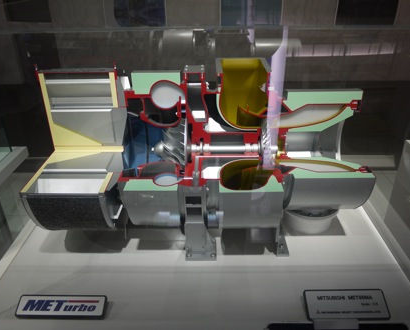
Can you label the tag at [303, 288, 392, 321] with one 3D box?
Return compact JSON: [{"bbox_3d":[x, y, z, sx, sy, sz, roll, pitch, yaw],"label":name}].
[{"bbox_3d":[0.254,0.252,0.641,0.144,0.010,0.051,0,56,-1],"label":"tag"}]

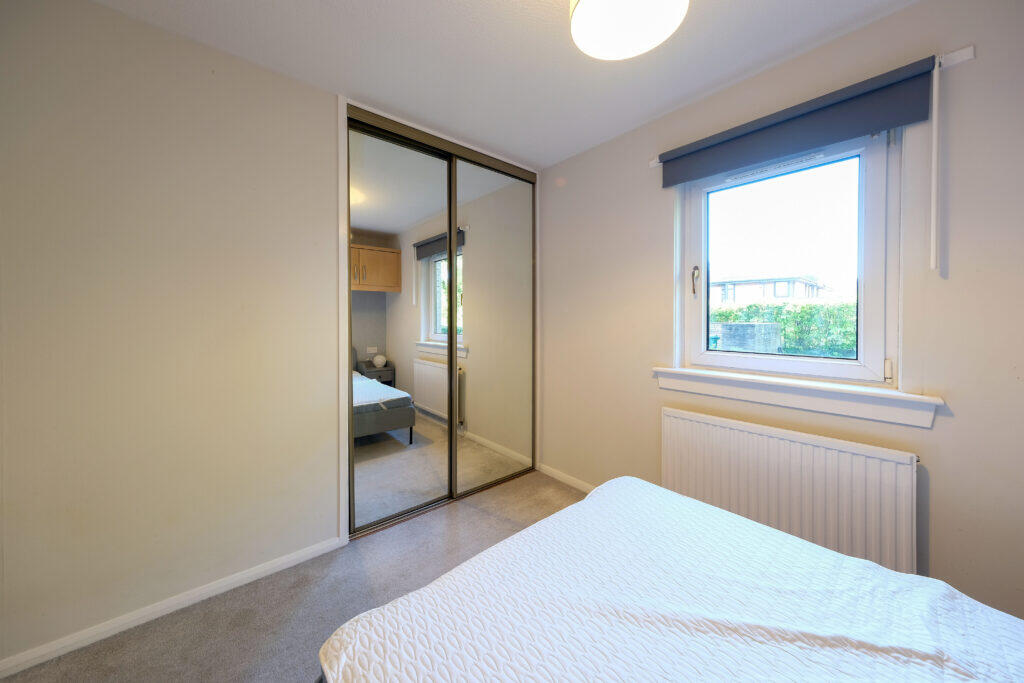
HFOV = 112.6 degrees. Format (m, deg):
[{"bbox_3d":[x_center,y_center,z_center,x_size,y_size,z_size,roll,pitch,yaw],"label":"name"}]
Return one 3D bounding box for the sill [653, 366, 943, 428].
[{"bbox_3d":[1.269,0.246,1.704,0.155,0.122,1.088,-2,3,-42],"label":"sill"}]

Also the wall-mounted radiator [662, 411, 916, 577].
[{"bbox_3d":[1.215,0.702,1.648,0.090,0.595,0.944,-2,3,-42],"label":"wall-mounted radiator"}]

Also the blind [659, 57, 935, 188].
[{"bbox_3d":[1.222,-0.973,1.644,0.065,0.203,1.025,-2,3,-42],"label":"blind"}]

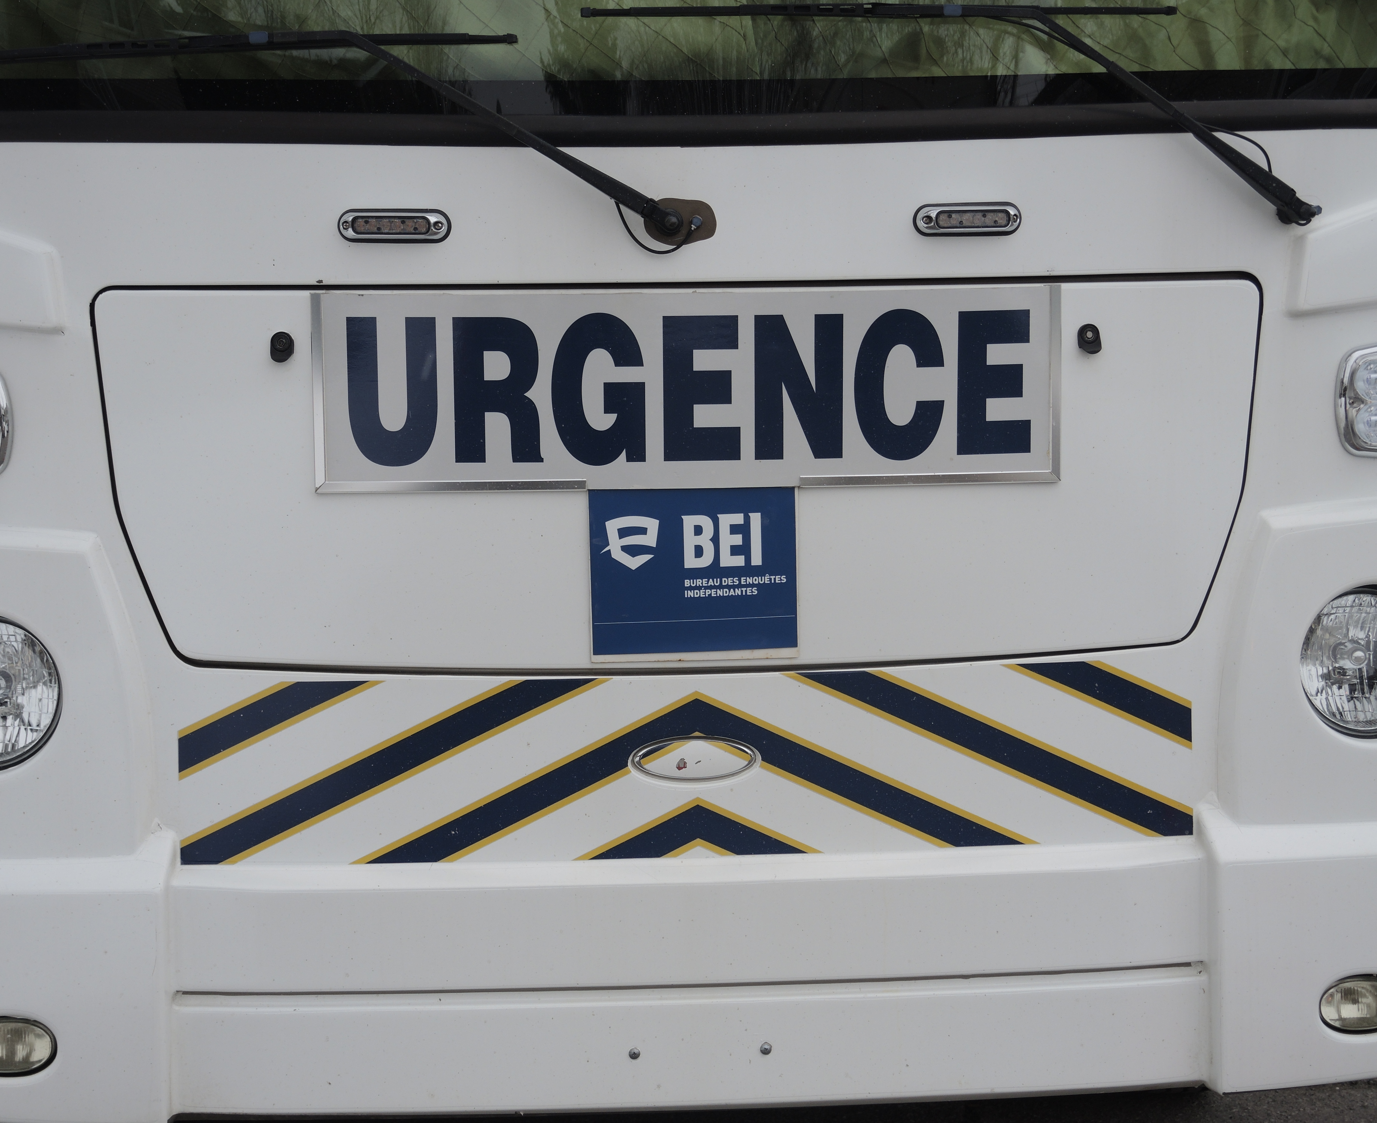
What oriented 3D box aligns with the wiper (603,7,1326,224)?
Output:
[{"bbox_3d":[0.328,-0.561,3.584,0.914,0.287,0.140,-1,6,-4],"label":"wiper"}]

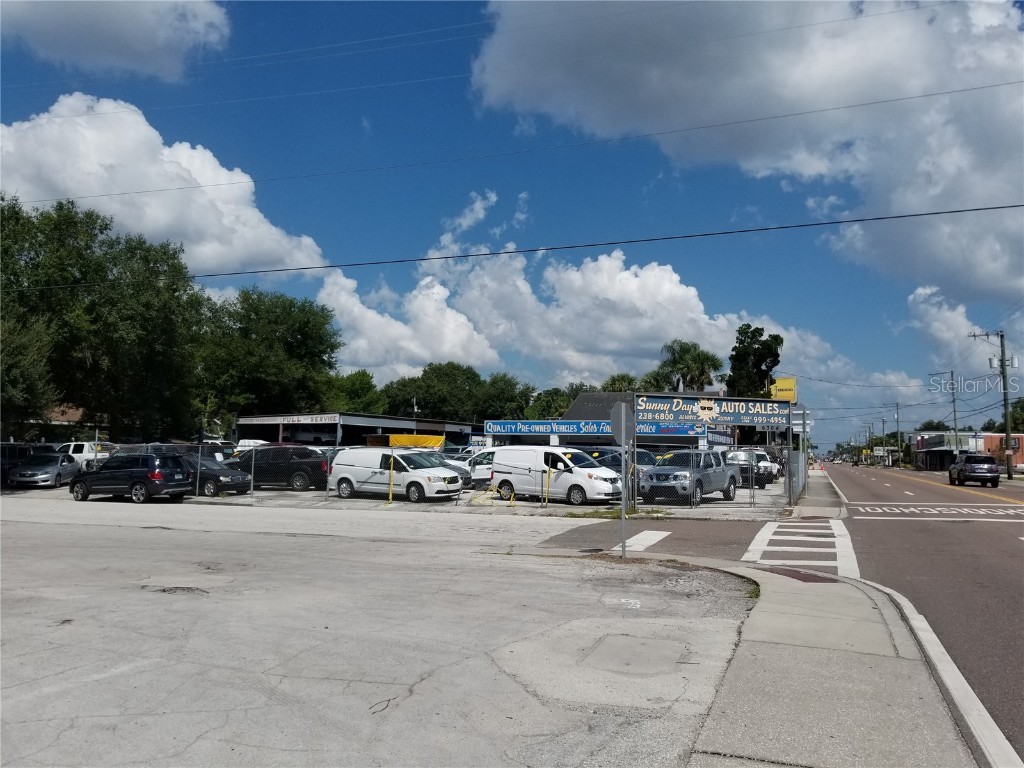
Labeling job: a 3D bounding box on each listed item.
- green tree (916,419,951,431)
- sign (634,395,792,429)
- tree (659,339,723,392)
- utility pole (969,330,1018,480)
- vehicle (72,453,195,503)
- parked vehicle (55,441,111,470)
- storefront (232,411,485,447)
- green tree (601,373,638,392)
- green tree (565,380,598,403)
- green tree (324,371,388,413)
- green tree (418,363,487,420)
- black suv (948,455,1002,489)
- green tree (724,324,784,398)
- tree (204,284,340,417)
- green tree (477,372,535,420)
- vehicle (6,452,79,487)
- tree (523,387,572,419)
[{"bbox_3d":[68.466,9.599,124.689,6.499,8.013,6.499,0,-5,0],"label":"green tree"},{"bbox_3d":[6.479,0.874,24.452,5.692,0.879,0.150,2,-6,-18],"label":"sign"},{"bbox_3d":[14.927,1.905,64.104,5.219,11.505,5.219,0,-5,0],"label":"tree"},{"bbox_3d":[34.400,1.568,54.607,2.900,10.500,0.700,-2,-6,22],"label":"utility pole"},{"bbox_3d":[-13.724,3.355,27.500,4.530,1.680,1.850,-2,-6,22],"label":"vehicle"},{"bbox_3d":[-21.642,4.072,39.584,5.600,1.940,2.010,-2,-6,25],"label":"parked vehicle"},{"bbox_3d":[-10.859,5.095,60.785,8.053,4.185,22.617,-2,-6,20],"label":"storefront"},{"bbox_3d":[9.102,3.353,64.972,3.305,8.698,3.305,0,-5,0],"label":"green tree"},{"bbox_3d":[7.229,4.339,79.943,4.506,9.449,4.506,0,-5,0],"label":"green tree"},{"bbox_3d":[-14.714,3.444,71.977,6.541,9.469,6.541,0,-5,0],"label":"green tree"},{"bbox_3d":[-5.981,3.196,76.032,6.800,10.800,6.800,0,-5,0],"label":"green tree"},{"bbox_3d":[26.366,4.990,44.045,1.940,1.750,4.900,-2,-6,21],"label":"black suv"},{"bbox_3d":[17.628,1.209,56.140,4.400,11.250,4.200,0,-5,0],"label":"green tree"},{"bbox_3d":[-18.923,-0.347,60.273,11.399,14.819,11.399,0,-5,0],"label":"tree"},{"bbox_3d":[-0.625,3.631,73.984,6.000,9.600,6.000,0,-5,0],"label":"green tree"},{"bbox_3d":[-21.585,3.999,35.472,1.850,1.476,4.930,2,-6,-17],"label":"vehicle"},{"bbox_3d":[3.319,4.308,71.914,4.600,7.900,4.600,0,-5,0],"label":"tree"}]

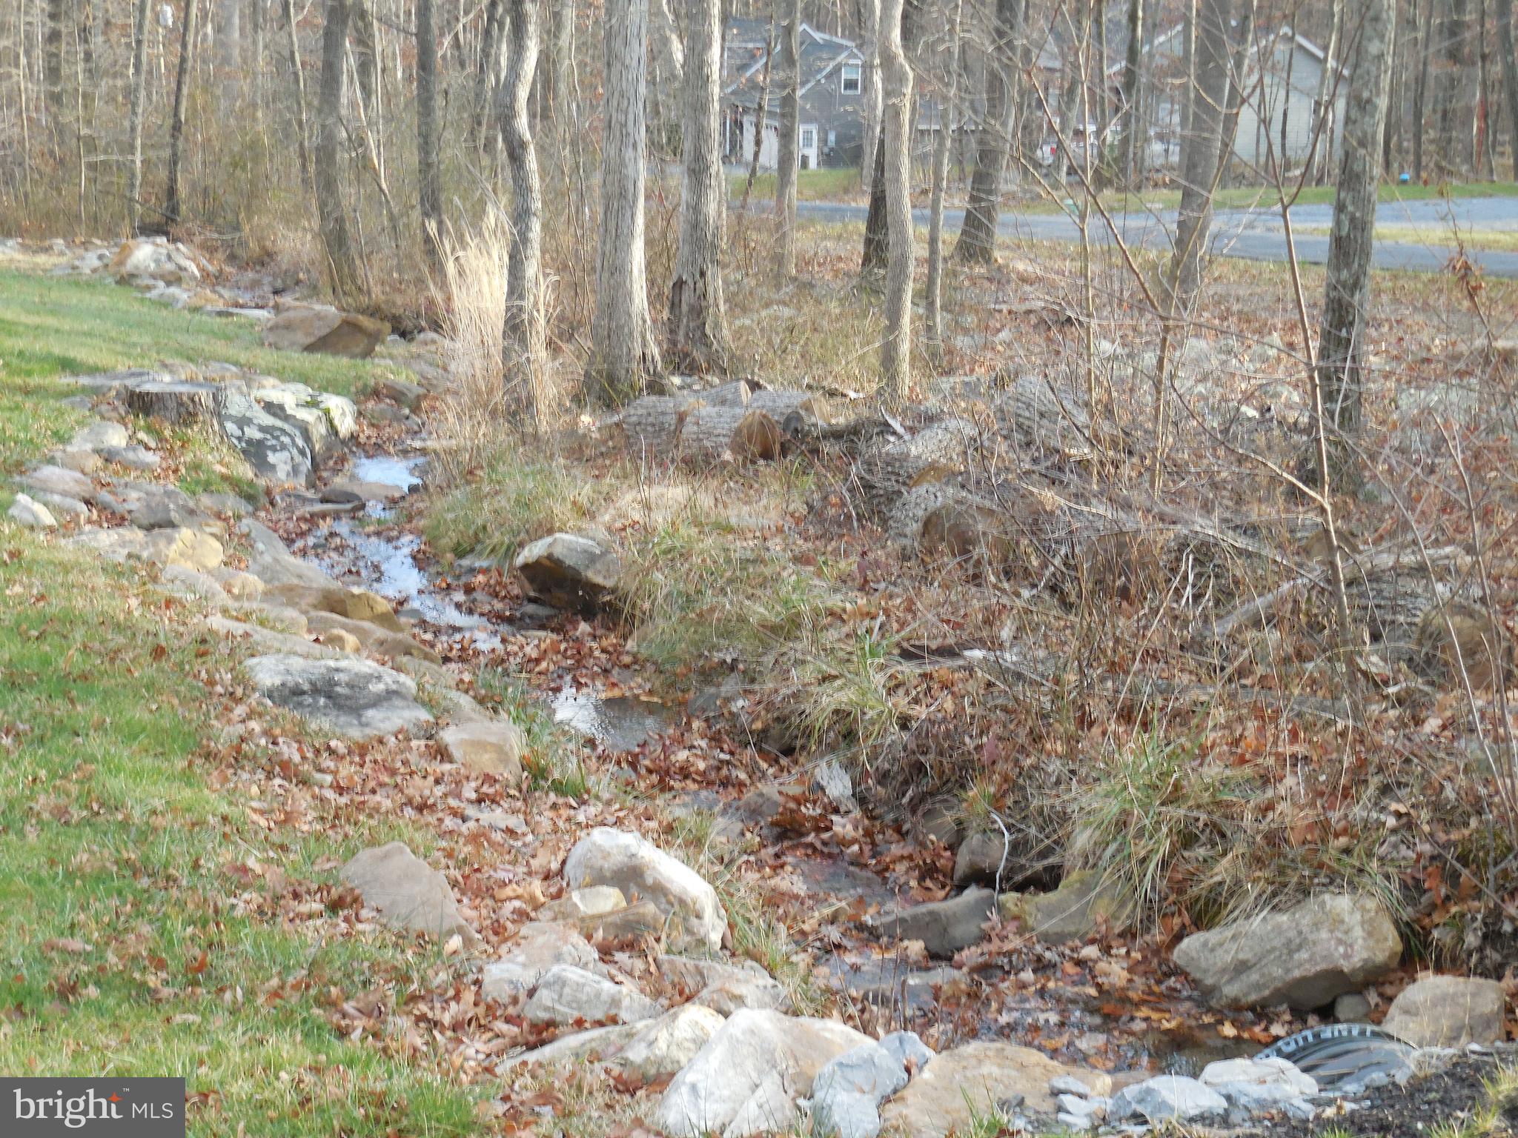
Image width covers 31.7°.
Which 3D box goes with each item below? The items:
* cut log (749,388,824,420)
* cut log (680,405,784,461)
[{"bbox_3d":[0.200,-1.069,18.000,0.550,0.310,0.320,7,13,29],"label":"cut log"},{"bbox_3d":[-0.173,-0.874,17.300,0.600,0.330,0.340,8,14,34],"label":"cut log"}]

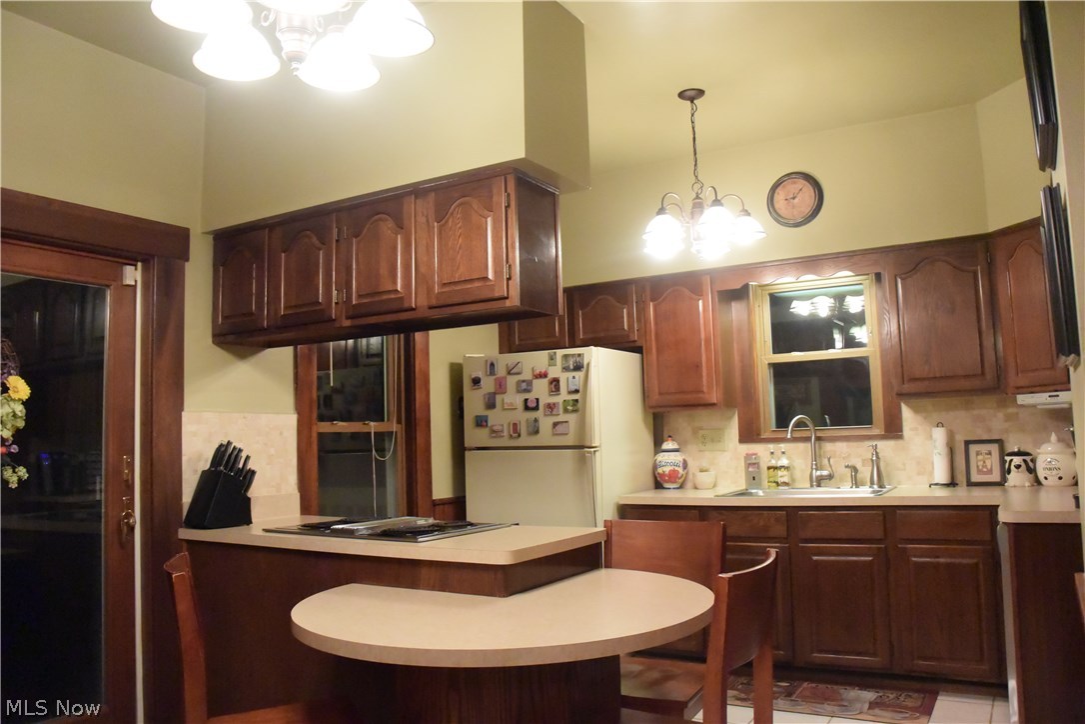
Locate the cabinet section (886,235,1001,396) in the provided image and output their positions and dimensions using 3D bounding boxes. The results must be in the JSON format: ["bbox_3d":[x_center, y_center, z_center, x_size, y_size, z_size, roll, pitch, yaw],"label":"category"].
[{"bbox_3d":[2.053,-0.205,4.200,0.510,0.800,0.330,-4,-6,29],"label":"cabinet section"}]

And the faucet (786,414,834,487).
[{"bbox_3d":[1.394,0.461,4.243,0.240,0.385,0.135,4,-8,-44],"label":"faucet"}]

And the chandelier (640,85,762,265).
[{"bbox_3d":[0.709,-0.858,3.792,0.570,0.790,0.570,-4,-6,29],"label":"chandelier"}]

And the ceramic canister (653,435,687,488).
[{"bbox_3d":[0.750,0.584,4.756,0.205,0.315,0.205,-3,-6,15],"label":"ceramic canister"}]

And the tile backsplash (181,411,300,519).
[{"bbox_3d":[-1.298,0.458,3.535,0.020,0.465,0.610,-4,-6,29],"label":"tile backsplash"}]

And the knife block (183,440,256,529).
[{"bbox_3d":[-1.332,0.506,3.407,0.130,0.350,0.250,-5,-6,34],"label":"knife block"}]

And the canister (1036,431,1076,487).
[{"bbox_3d":[2.453,0.463,3.887,0.185,0.260,0.185,-7,-7,43],"label":"canister"}]

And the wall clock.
[{"bbox_3d":[1.382,-0.887,4.443,0.300,0.300,0.040,-4,-6,29],"label":"wall clock"}]

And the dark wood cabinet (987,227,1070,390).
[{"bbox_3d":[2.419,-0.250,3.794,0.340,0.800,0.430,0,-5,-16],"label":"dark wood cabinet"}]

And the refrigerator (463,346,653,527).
[{"bbox_3d":[0.115,0.806,4.553,0.798,1.683,0.725,-5,-6,30],"label":"refrigerator"}]

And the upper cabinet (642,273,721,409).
[{"bbox_3d":[0.882,-0.114,4.856,0.450,0.800,0.330,-4,-6,29],"label":"upper cabinet"}]

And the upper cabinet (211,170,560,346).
[{"bbox_3d":[-0.630,-0.331,2.997,1.452,0.440,0.285,-5,-6,30],"label":"upper cabinet"}]

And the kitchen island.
[{"bbox_3d":[-0.558,1.052,2.858,1.489,0.910,0.620,-5,-6,30],"label":"kitchen island"}]

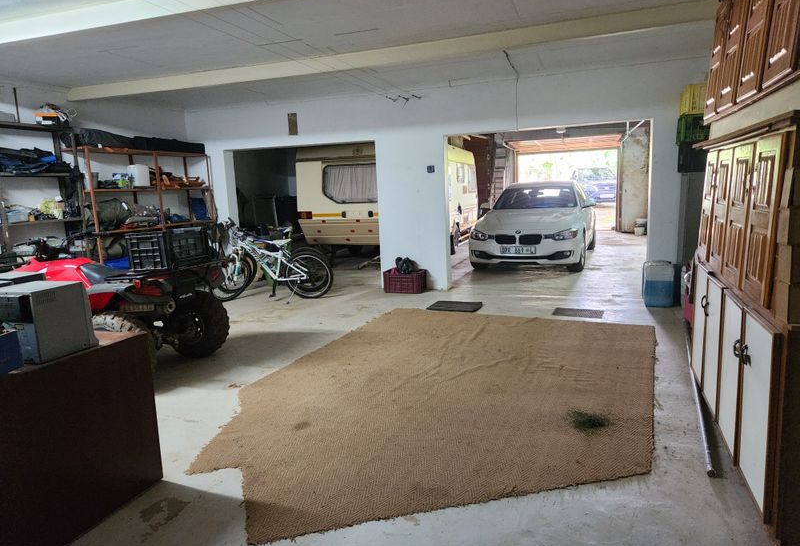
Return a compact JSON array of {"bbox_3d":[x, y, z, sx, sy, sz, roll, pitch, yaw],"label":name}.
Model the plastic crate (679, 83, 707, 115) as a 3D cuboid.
[{"bbox_3d":[3.109,-1.754,5.400,0.430,0.285,0.440,1,10,21],"label":"plastic crate"}]

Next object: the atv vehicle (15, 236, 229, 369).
[{"bbox_3d":[-2.603,0.245,4.483,2.020,1.120,1.150,1,10,20],"label":"atv vehicle"}]

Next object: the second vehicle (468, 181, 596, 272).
[{"bbox_3d":[2.658,-1.007,9.996,1.900,1.430,4.620,2,10,23],"label":"second vehicle"}]

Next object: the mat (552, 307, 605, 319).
[{"bbox_3d":[1.921,0.426,5.715,0.500,0.014,0.350,2,10,27],"label":"mat"}]

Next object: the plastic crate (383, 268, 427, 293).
[{"bbox_3d":[0.074,0.124,7.301,0.500,0.270,0.310,1,9,20],"label":"plastic crate"}]

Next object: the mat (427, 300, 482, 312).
[{"bbox_3d":[0.647,0.386,6.280,0.560,0.020,0.480,1,9,20],"label":"mat"}]

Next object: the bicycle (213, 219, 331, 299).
[{"bbox_3d":[-1.736,-0.128,6.940,1.670,1.000,0.580,-2,9,2],"label":"bicycle"}]

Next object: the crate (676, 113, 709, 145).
[{"bbox_3d":[3.119,-1.470,5.446,0.430,0.295,0.440,1,10,21],"label":"crate"}]

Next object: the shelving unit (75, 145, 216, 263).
[{"bbox_3d":[-3.331,-0.582,7.117,0.450,1.990,2.060,1,9,20],"label":"shelving unit"}]

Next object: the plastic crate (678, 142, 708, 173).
[{"bbox_3d":[3.129,-1.184,5.493,0.430,0.295,0.440,1,10,21],"label":"plastic crate"}]

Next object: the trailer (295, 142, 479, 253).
[{"bbox_3d":[0.181,-1.524,11.135,2.140,2.260,5.900,1,10,17],"label":"trailer"}]

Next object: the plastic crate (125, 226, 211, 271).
[{"bbox_3d":[-1.769,-0.205,4.128,0.320,0.270,0.560,-1,9,11],"label":"plastic crate"}]

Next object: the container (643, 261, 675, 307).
[{"bbox_3d":[2.887,0.125,5.948,0.300,0.460,0.270,1,9,20],"label":"container"}]

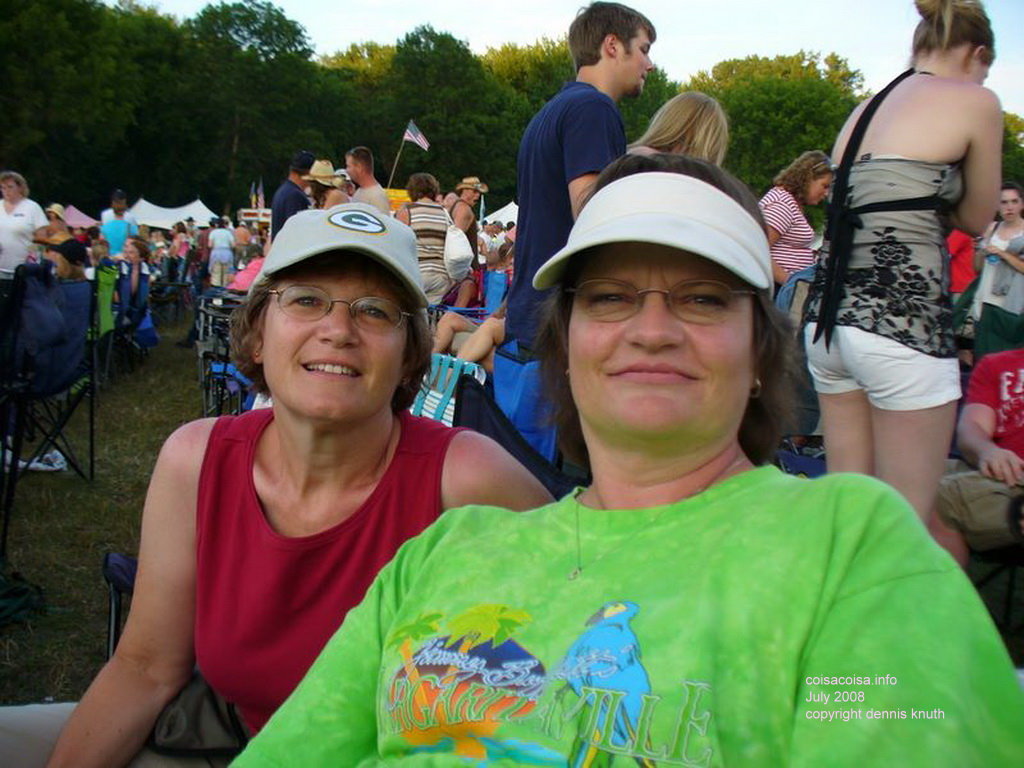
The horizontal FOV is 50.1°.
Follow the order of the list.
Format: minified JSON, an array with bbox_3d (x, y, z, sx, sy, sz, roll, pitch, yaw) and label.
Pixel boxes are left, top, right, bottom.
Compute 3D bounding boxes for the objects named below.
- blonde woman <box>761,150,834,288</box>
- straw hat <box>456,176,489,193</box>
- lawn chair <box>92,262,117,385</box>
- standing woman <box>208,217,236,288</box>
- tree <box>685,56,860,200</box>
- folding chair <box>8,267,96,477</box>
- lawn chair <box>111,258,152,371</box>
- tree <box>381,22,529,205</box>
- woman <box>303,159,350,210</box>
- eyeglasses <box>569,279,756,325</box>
[{"bbox_3d":[1.612,-0.513,6.291,0.520,1.630,0.460,1,6,5],"label":"blonde woman"},{"bbox_3d":[-0.385,-1.896,10.400,0.370,0.150,0.320,10,8,7],"label":"straw hat"},{"bbox_3d":[-3.139,-0.450,8.000,0.580,0.920,0.680,2,7,10],"label":"lawn chair"},{"bbox_3d":[-5.248,-2.207,19.891,0.480,1.620,0.330,0,6,-8],"label":"standing woman"},{"bbox_3d":[11.872,-9.846,50.598,8.600,10.665,8.000,1,6,0],"label":"tree"},{"bbox_3d":[-2.111,-0.050,4.720,0.560,0.920,0.660,2,7,14],"label":"folding chair"},{"bbox_3d":[-3.260,-0.555,9.000,0.580,0.920,0.680,2,7,10],"label":"lawn chair"},{"bbox_3d":[-3.192,-12.324,58.747,8.200,13.327,7.800,1,6,0],"label":"tree"},{"bbox_3d":[-1.478,-0.907,8.697,0.400,1.740,0.460,5,7,30],"label":"woman"},{"bbox_3d":[0.114,-0.059,0.839,0.138,0.040,0.135,0,-1,11],"label":"eyeglasses"}]

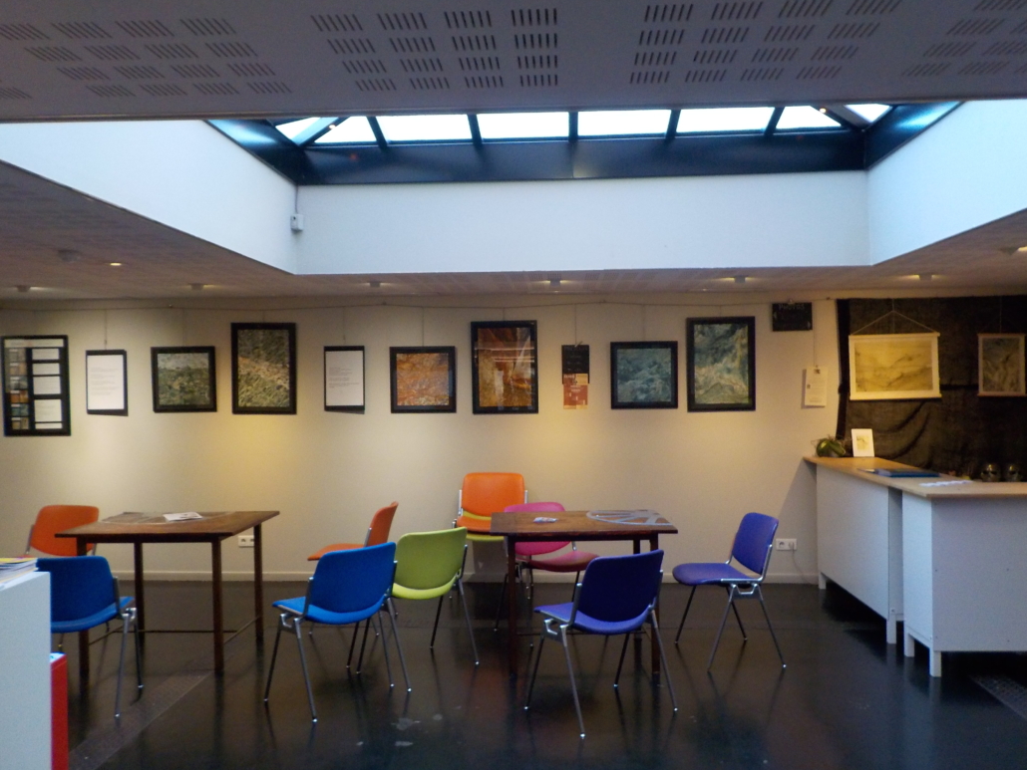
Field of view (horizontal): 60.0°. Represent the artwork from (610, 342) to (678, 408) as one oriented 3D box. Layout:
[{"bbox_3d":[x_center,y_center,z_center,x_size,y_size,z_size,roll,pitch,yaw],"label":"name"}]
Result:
[{"bbox_3d":[0.990,-0.071,6.709,0.500,0.504,0.030,-1,0,3],"label":"artwork"}]

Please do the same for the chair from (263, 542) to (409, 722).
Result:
[{"bbox_3d":[-0.863,1.143,4.352,0.506,0.750,0.560,-1,0,44],"label":"chair"}]

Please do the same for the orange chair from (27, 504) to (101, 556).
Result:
[{"bbox_3d":[-2.916,1.187,5.547,0.560,0.765,0.570,-1,0,15],"label":"orange chair"}]

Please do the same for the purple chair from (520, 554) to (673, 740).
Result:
[{"bbox_3d":[0.399,1.131,4.136,0.560,0.750,0.506,-1,0,-34],"label":"purple chair"}]

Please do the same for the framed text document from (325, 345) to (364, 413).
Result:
[{"bbox_3d":[-1.294,-0.048,6.826,0.312,0.499,0.025,-1,0,4],"label":"framed text document"}]

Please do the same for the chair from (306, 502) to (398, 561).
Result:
[{"bbox_3d":[-1.016,1.145,5.694,0.506,0.750,0.560,-1,0,5],"label":"chair"}]

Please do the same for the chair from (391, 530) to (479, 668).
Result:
[{"bbox_3d":[-0.566,1.166,4.901,0.560,0.765,0.570,-1,1,-41],"label":"chair"}]

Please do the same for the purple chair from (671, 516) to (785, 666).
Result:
[{"bbox_3d":[1.185,1.124,4.959,0.506,0.750,0.560,-1,0,-7],"label":"purple chair"}]

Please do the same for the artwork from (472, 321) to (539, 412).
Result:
[{"bbox_3d":[-0.065,-0.132,6.854,0.504,0.709,0.030,-1,0,3],"label":"artwork"}]

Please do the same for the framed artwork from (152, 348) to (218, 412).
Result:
[{"bbox_3d":[-2.589,-0.040,7.005,0.508,0.515,0.030,-1,0,3],"label":"framed artwork"}]

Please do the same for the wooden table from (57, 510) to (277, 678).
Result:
[{"bbox_3d":[-1.922,1.153,5.066,0.955,0.750,0.790,-1,0,2],"label":"wooden table"}]

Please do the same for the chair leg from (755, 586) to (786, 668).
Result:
[{"bbox_3d":[1.363,1.281,4.717,0.035,0.463,0.030,-19,-1,-7],"label":"chair leg"}]

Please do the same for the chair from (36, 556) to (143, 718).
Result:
[{"bbox_3d":[-2.162,1.188,4.347,0.560,0.765,0.570,-1,0,-10],"label":"chair"}]

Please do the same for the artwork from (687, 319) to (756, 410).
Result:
[{"bbox_3d":[1.579,-0.155,6.757,0.508,0.712,0.030,-1,0,3],"label":"artwork"}]

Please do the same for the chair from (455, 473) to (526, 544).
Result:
[{"bbox_3d":[-0.166,1.089,6.591,0.560,0.785,0.570,-1,0,3],"label":"chair"}]

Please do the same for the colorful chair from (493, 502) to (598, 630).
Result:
[{"bbox_3d":[0.231,1.133,5.449,0.560,0.750,0.506,-1,0,-31],"label":"colorful chair"}]

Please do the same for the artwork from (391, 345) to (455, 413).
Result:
[{"bbox_3d":[-0.697,-0.038,6.893,0.506,0.512,0.030,-1,0,3],"label":"artwork"}]

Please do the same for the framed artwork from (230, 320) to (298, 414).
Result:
[{"bbox_3d":[-1.949,-0.126,6.966,0.509,0.713,0.030,-1,0,3],"label":"framed artwork"}]

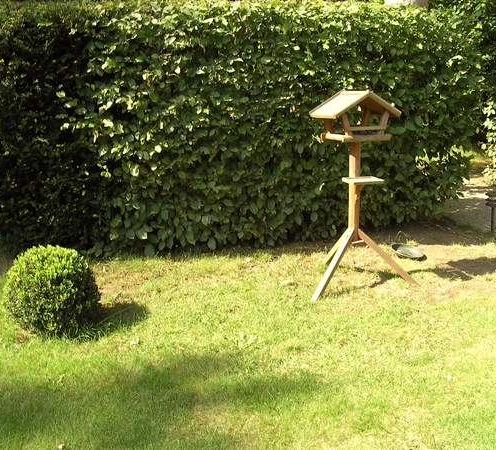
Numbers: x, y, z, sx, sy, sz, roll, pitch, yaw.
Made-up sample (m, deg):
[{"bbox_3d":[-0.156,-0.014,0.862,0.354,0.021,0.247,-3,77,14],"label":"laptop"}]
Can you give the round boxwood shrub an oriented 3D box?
[{"bbox_3d":[-1.145,0.363,3.780,0.545,0.485,0.545,-1,14,0],"label":"round boxwood shrub"}]

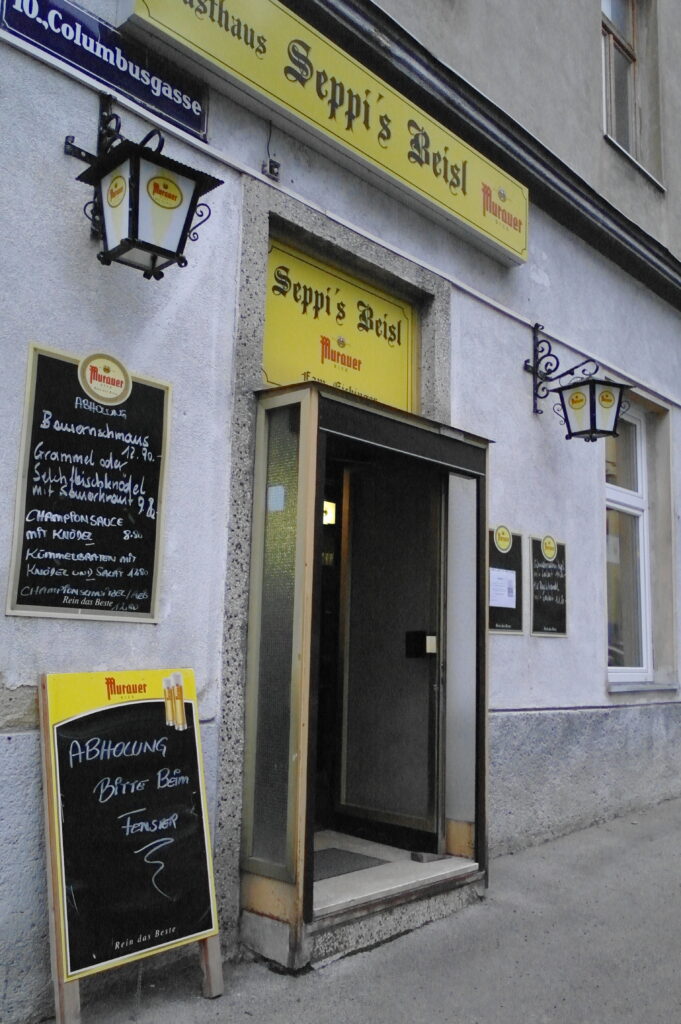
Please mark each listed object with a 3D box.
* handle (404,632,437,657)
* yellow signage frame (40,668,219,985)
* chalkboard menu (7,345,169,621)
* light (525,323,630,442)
[{"bbox_3d":[0.453,0.745,4.759,0.180,0.135,0.070,-7,-12,41],"label":"handle"},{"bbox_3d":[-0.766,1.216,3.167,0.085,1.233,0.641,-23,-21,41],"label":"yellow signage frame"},{"bbox_3d":[-0.950,-0.110,3.359,0.035,1.065,0.642,-7,-13,43],"label":"chalkboard menu"},{"bbox_3d":[1.591,-0.903,5.690,0.645,0.906,0.405,-7,-13,43],"label":"light"}]

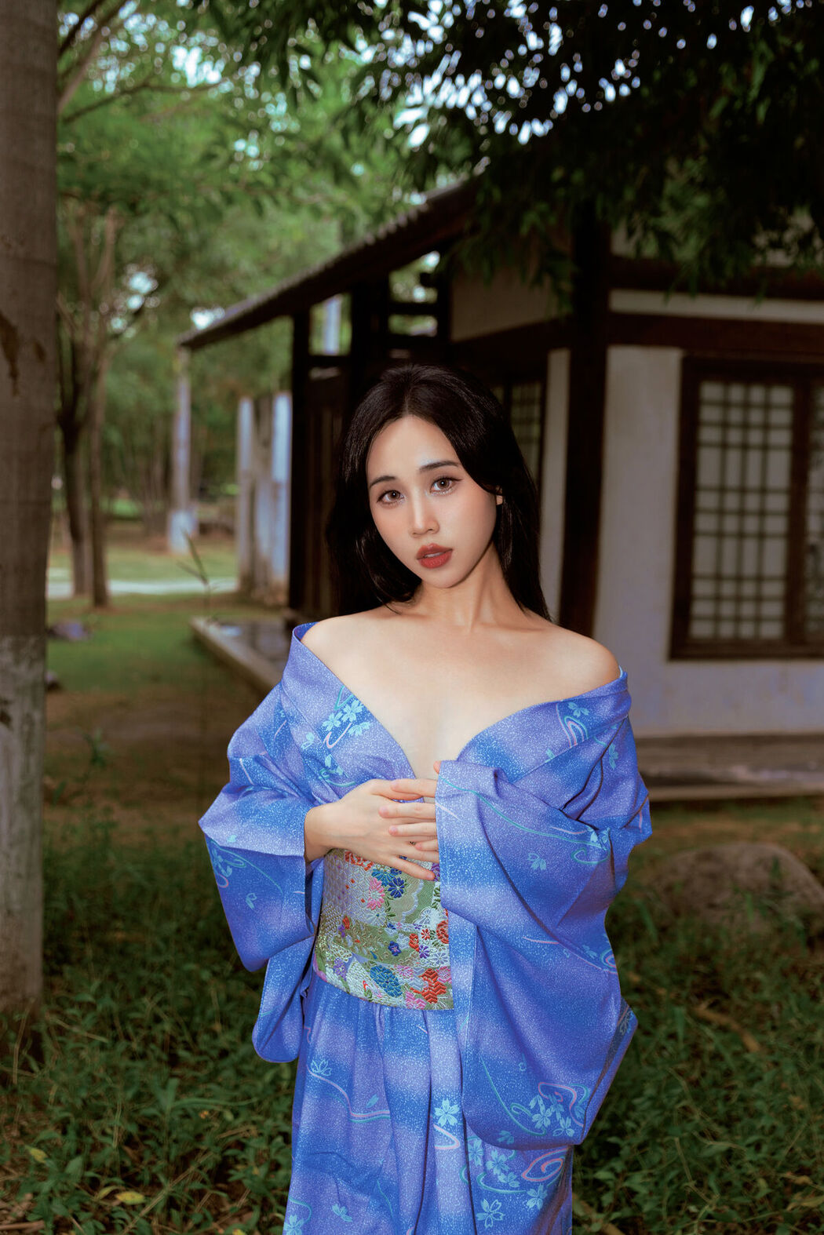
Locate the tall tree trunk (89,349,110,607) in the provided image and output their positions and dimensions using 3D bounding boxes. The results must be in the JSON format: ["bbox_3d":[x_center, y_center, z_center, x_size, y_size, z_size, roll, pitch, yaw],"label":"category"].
[{"bbox_3d":[-3.044,-1.357,14.700,0.210,2.500,0.210,0,6,-9],"label":"tall tree trunk"}]

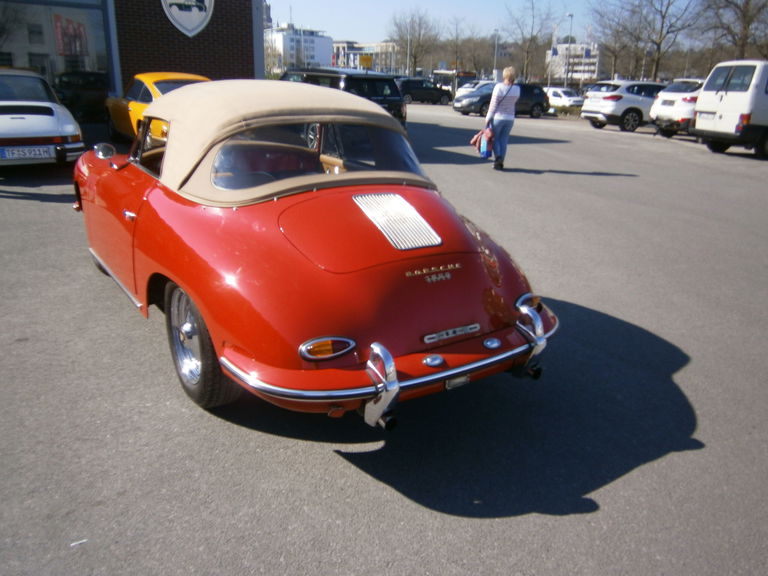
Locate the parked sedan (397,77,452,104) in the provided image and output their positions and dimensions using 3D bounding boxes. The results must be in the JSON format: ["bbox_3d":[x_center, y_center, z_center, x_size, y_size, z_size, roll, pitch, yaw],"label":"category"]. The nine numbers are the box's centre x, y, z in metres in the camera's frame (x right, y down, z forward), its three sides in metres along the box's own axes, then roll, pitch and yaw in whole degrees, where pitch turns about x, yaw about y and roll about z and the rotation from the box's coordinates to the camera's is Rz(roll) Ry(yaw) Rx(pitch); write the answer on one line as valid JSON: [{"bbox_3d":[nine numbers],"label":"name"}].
[{"bbox_3d":[2.635,-12.992,38.000,4.600,1.630,1.850,-7,21,-22],"label":"parked sedan"}]

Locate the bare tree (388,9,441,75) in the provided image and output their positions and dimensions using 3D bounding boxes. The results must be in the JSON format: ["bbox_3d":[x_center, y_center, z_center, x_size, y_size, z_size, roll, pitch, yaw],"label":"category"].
[{"bbox_3d":[2.902,-21.954,54.000,4.900,8.100,4.900,1,19,0],"label":"bare tree"}]

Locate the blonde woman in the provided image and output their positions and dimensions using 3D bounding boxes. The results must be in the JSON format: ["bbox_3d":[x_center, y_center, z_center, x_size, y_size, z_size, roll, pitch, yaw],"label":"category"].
[{"bbox_3d":[2.043,-2.821,9.692,0.540,1.660,0.360,2,20,4],"label":"blonde woman"}]

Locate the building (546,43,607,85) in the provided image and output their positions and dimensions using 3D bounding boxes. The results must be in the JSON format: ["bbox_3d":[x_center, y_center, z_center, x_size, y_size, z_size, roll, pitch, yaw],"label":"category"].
[{"bbox_3d":[85.870,-100.520,260.000,24.000,18.000,16.000,12,22,28],"label":"building"}]

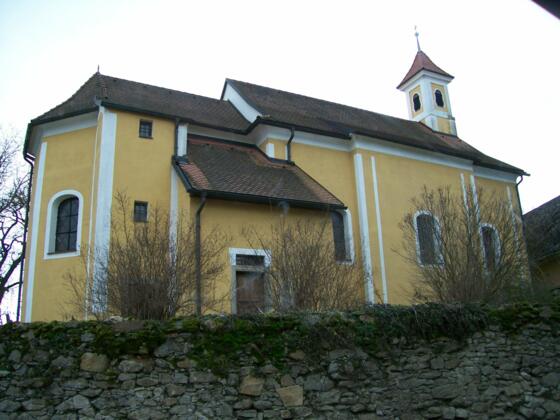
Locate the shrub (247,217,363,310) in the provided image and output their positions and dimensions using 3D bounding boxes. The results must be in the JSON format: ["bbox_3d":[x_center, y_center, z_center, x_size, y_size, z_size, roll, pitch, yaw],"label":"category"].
[{"bbox_3d":[0.612,1.527,14.165,2.894,2.577,2.605,7,-18,-29],"label":"shrub"}]

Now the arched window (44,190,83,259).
[{"bbox_3d":[-7.087,0.458,18.193,1.382,2.320,0.220,-7,-17,15],"label":"arched window"}]

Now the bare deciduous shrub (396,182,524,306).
[{"bbox_3d":[5.510,1.155,16.465,3.705,3.632,3.334,7,-18,-29],"label":"bare deciduous shrub"}]

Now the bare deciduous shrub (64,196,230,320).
[{"bbox_3d":[-3.175,1.236,13.165,3.694,3.135,3.324,7,-18,-29],"label":"bare deciduous shrub"}]

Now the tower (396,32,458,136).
[{"bbox_3d":[8.230,-7.167,31.134,2.200,7.064,2.200,7,-18,-29],"label":"tower"}]

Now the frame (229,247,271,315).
[{"bbox_3d":[-0.897,2.500,17.542,1.505,2.500,0.220,7,-18,-29],"label":"frame"}]

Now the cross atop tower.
[{"bbox_3d":[8.050,-9.923,31.888,0.360,1.774,0.120,7,-18,-29],"label":"cross atop tower"}]

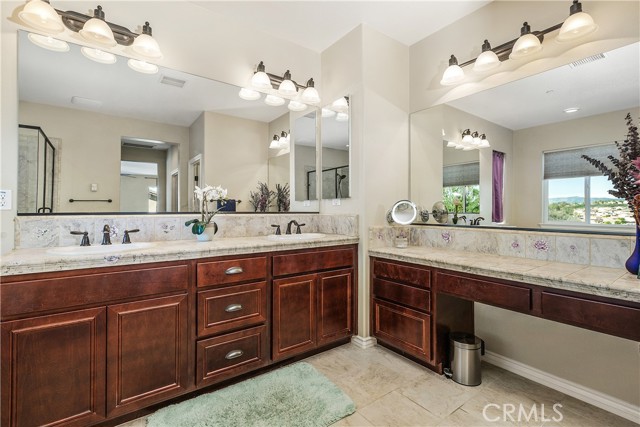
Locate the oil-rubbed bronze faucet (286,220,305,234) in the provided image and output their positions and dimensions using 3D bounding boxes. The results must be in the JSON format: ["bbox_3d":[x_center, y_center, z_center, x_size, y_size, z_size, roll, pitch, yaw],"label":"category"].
[{"bbox_3d":[-0.186,0.126,2.518,0.192,0.121,0.160,0,1,-36],"label":"oil-rubbed bronze faucet"}]

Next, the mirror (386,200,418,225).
[{"bbox_3d":[0.733,-0.009,2.539,0.268,0.210,0.147,0,0,24],"label":"mirror"}]

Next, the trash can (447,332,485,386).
[{"bbox_3d":[0.996,0.996,1.960,0.255,0.285,0.192,0,0,6],"label":"trash can"}]

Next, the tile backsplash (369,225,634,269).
[{"bbox_3d":[1.101,0.223,1.970,0.545,0.187,1.530,0,1,-36],"label":"tile backsplash"}]

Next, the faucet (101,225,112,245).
[{"bbox_3d":[-1.286,0.130,1.716,0.053,0.124,0.160,0,1,-36],"label":"faucet"}]

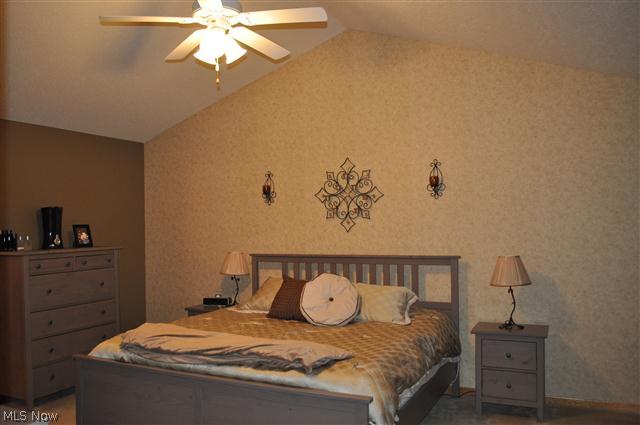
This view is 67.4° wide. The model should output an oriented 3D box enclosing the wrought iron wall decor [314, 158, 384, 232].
[{"bbox_3d":[0.264,-0.170,4.626,0.734,0.724,0.034,-2,-2,27],"label":"wrought iron wall decor"}]

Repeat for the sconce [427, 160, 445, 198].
[{"bbox_3d":[1.011,-0.291,4.205,0.158,0.353,0.108,-2,-2,27],"label":"sconce"}]

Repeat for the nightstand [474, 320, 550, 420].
[{"bbox_3d":[1.485,1.220,3.733,0.532,0.640,0.374,-2,-2,27],"label":"nightstand"}]

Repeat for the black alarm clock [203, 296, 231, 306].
[{"bbox_3d":[-1.105,0.951,5.094,0.286,0.084,0.118,-1,-2,12],"label":"black alarm clock"}]

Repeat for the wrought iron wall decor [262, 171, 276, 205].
[{"bbox_3d":[-0.534,-0.247,5.000,0.163,0.360,0.108,-2,-2,27],"label":"wrought iron wall decor"}]

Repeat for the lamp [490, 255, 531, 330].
[{"bbox_3d":[1.497,0.622,3.760,0.300,0.561,0.300,-2,-2,27],"label":"lamp"}]

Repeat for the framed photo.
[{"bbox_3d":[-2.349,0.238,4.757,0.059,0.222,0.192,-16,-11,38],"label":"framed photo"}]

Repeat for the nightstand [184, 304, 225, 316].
[{"bbox_3d":[-1.098,1.319,5.061,0.532,0.640,0.374,-2,-2,27],"label":"nightstand"}]

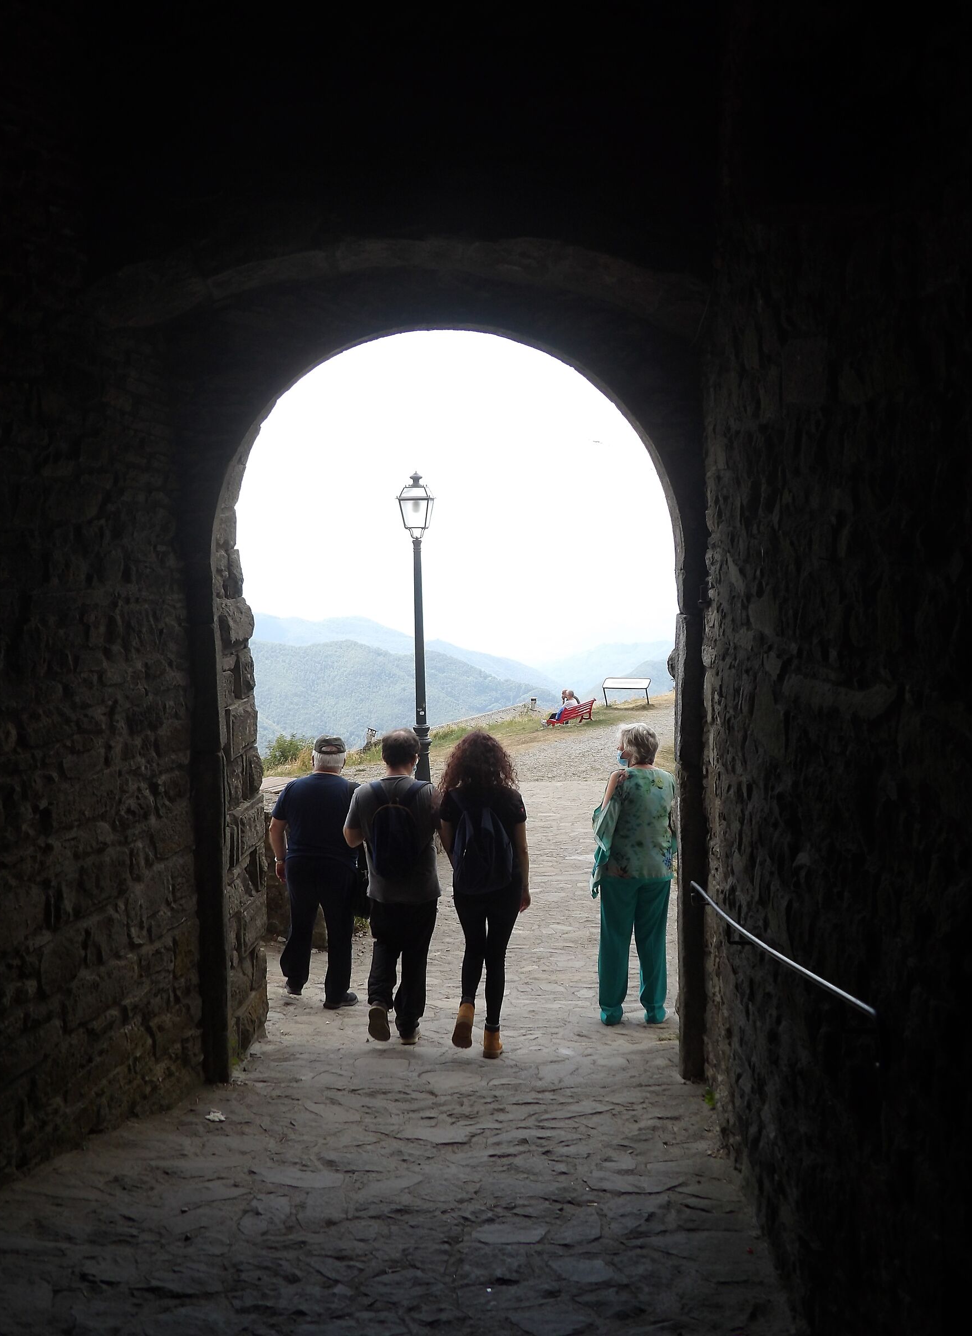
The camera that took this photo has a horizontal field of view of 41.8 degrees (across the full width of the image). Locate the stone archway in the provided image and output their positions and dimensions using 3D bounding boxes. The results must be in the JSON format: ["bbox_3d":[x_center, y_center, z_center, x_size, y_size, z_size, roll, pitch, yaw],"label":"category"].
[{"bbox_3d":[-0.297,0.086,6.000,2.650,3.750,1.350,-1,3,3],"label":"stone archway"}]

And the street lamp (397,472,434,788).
[{"bbox_3d":[-0.795,-0.234,15.400,0.410,4.300,0.410,-1,3,10],"label":"street lamp"}]

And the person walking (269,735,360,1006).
[{"bbox_3d":[-1.079,1.277,8.050,0.570,1.710,0.420,-1,3,4],"label":"person walking"}]

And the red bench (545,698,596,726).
[{"bbox_3d":[2.775,1.432,41.300,0.660,0.750,1.800,1,7,33],"label":"red bench"}]

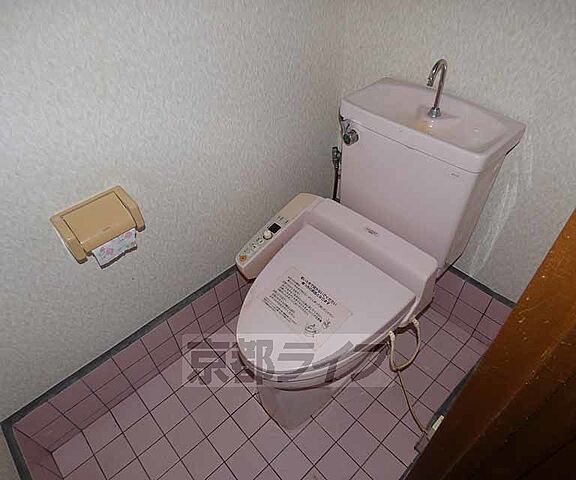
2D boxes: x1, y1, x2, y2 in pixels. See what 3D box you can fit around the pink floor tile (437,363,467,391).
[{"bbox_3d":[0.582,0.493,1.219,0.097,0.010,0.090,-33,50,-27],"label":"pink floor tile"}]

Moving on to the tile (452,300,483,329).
[{"bbox_3d":[0.681,0.283,1.315,0.010,0.097,0.097,-33,50,-27],"label":"tile"}]

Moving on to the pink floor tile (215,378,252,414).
[{"bbox_3d":[-0.189,0.541,1.207,0.098,0.010,0.098,-34,52,-28],"label":"pink floor tile"}]

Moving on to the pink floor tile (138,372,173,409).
[{"bbox_3d":[-0.472,0.550,1.247,0.097,0.010,0.097,-33,50,-27],"label":"pink floor tile"}]

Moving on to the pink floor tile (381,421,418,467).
[{"bbox_3d":[0.363,0.640,1.079,0.097,0.010,0.097,-33,50,-27],"label":"pink floor tile"}]

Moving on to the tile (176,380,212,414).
[{"bbox_3d":[-0.329,0.539,1.217,0.098,0.010,0.098,-34,52,-28],"label":"tile"}]

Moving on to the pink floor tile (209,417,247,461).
[{"bbox_3d":[-0.199,0.656,1.144,0.098,0.010,0.100,-34,50,-28],"label":"pink floor tile"}]

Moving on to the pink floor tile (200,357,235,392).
[{"bbox_3d":[-0.256,0.492,1.261,0.098,0.010,0.098,-34,52,-28],"label":"pink floor tile"}]

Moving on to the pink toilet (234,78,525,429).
[{"bbox_3d":[0.146,0.065,1.080,0.795,0.825,0.530,-34,52,-28],"label":"pink toilet"}]

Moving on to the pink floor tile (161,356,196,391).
[{"bbox_3d":[-0.398,0.489,1.272,0.098,0.010,0.103,-34,52,-28],"label":"pink floor tile"}]

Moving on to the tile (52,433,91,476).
[{"bbox_3d":[-0.699,0.705,1.135,0.098,0.010,0.100,-34,50,-28],"label":"tile"}]

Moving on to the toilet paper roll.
[{"bbox_3d":[-0.434,-0.003,0.857,0.114,0.100,0.100,-34,50,-28],"label":"toilet paper roll"}]

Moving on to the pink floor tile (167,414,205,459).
[{"bbox_3d":[-0.337,0.645,1.133,0.097,0.010,0.097,-33,50,-27],"label":"pink floor tile"}]

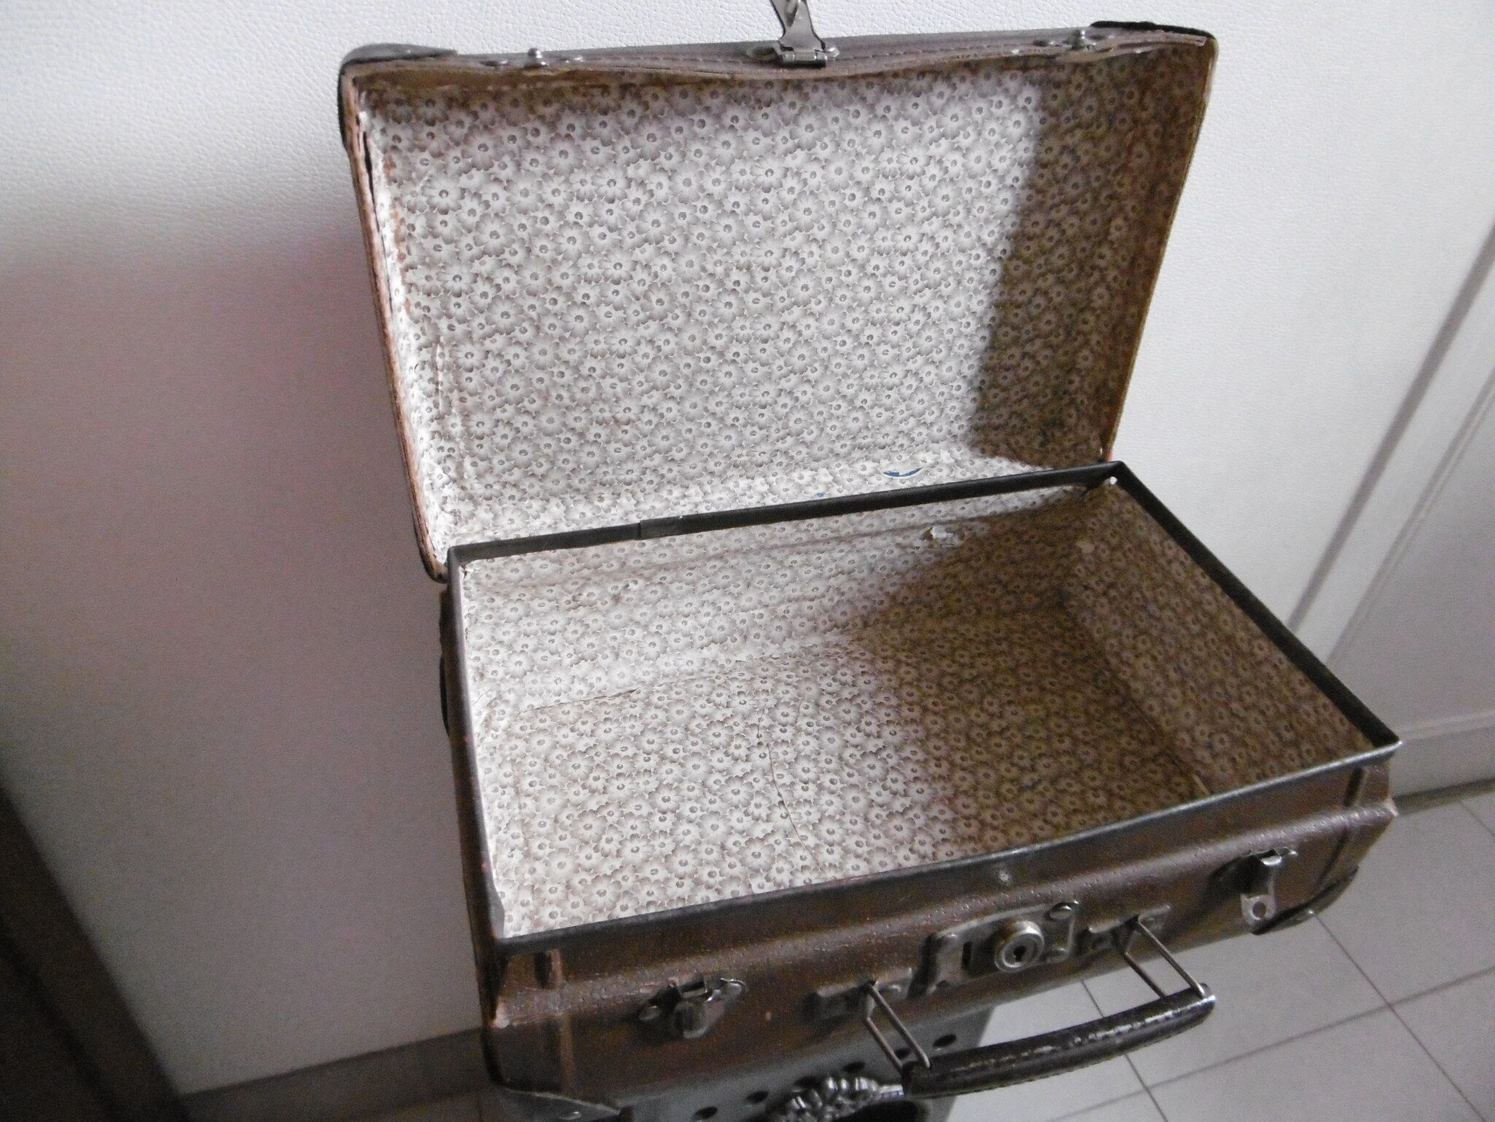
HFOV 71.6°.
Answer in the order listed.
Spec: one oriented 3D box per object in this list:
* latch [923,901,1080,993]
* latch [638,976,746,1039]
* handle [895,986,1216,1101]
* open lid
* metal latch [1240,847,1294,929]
[{"bbox_3d":[0.110,0.163,0.433,0.066,0.038,0.015,-8,40,-15],"label":"latch"},{"bbox_3d":[-0.020,0.167,0.391,0.041,0.025,0.014,-8,40,-15],"label":"latch"},{"bbox_3d":[0.125,0.191,0.411,0.135,0.017,0.019,-8,40,-15],"label":"handle"},{"bbox_3d":[0.025,-0.139,0.549,0.408,0.239,0.064,-8,33,-15],"label":"open lid"},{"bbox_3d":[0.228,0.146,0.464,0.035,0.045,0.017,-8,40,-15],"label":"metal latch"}]

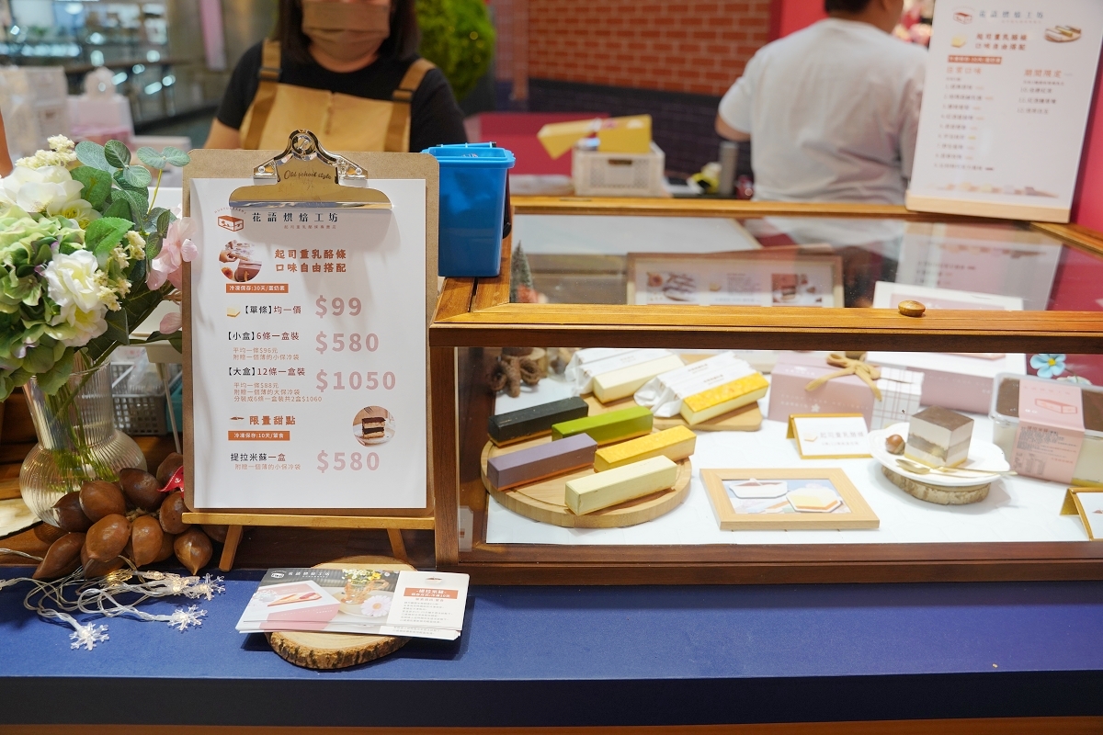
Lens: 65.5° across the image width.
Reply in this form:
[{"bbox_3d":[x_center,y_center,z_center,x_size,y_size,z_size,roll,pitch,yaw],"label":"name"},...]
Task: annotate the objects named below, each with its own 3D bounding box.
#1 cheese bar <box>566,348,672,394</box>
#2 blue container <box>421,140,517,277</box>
[{"bbox_3d":[0.093,0.000,1.092,0.131,0.026,0.026,-15,44,-22],"label":"cheese bar"},{"bbox_3d":[-0.078,-0.153,0.830,0.084,0.115,0.092,1,23,-2],"label":"blue container"}]

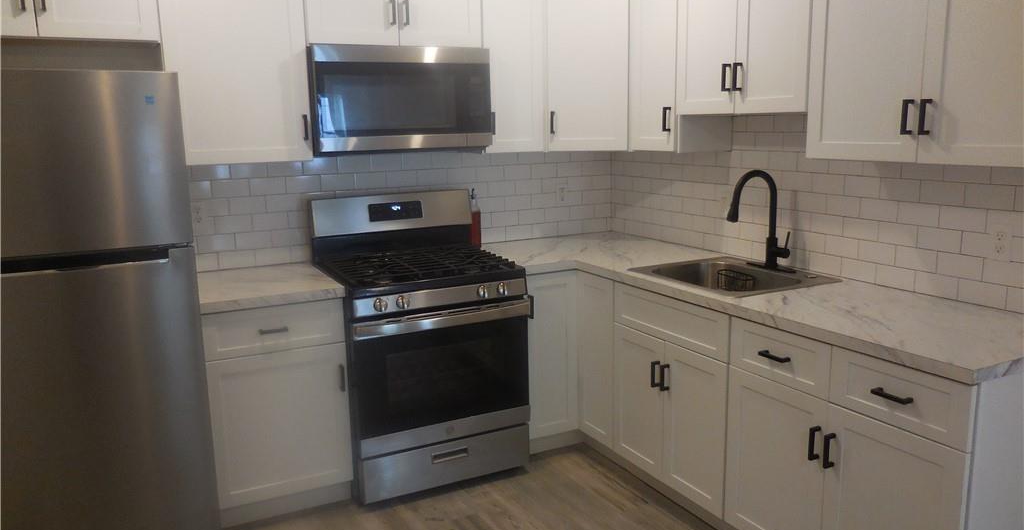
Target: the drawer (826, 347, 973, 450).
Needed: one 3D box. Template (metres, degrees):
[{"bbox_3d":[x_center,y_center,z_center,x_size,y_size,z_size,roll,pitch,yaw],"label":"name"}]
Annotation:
[{"bbox_3d":[1.240,0.325,2.088,0.515,0.170,0.410,-7,12,-27],"label":"drawer"}]

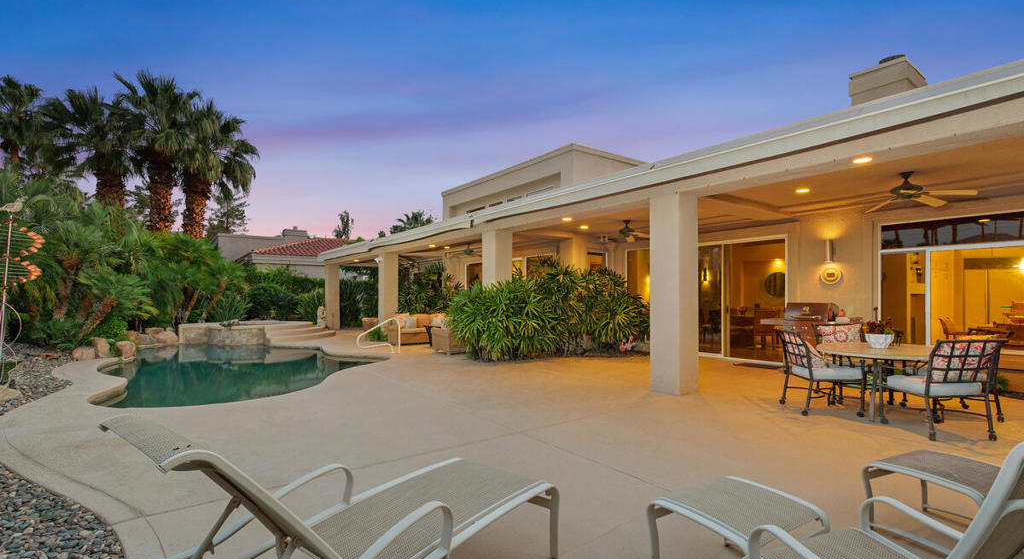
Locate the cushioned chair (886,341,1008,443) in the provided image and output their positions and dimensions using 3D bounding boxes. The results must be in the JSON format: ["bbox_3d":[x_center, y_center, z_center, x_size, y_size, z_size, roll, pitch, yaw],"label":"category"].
[{"bbox_3d":[4.070,1.000,4.340,0.610,0.880,0.720,0,-2,5],"label":"cushioned chair"}]

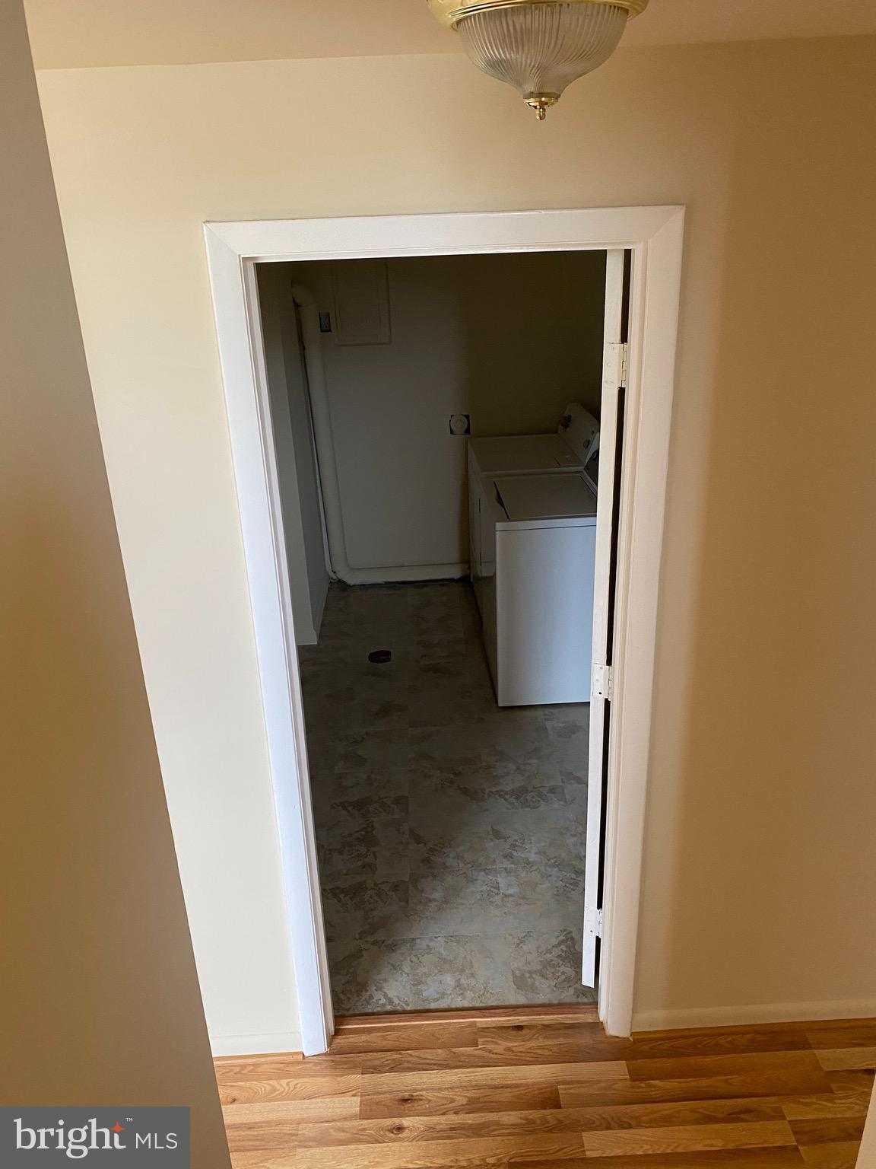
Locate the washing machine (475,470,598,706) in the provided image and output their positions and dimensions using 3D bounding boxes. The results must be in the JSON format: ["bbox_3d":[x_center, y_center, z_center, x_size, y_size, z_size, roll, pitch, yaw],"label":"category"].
[{"bbox_3d":[0.584,-0.088,4.193,0.680,1.085,0.715,-3,23,-2],"label":"washing machine"}]

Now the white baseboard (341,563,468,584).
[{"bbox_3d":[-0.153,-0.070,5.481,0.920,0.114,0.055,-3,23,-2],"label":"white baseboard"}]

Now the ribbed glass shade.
[{"bbox_3d":[0.126,-0.631,1.069,0.207,0.100,0.207,-3,23,-2],"label":"ribbed glass shade"}]

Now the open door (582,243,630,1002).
[{"bbox_3d":[0.541,0.102,2.491,0.036,2.015,0.750,7,24,21],"label":"open door"}]

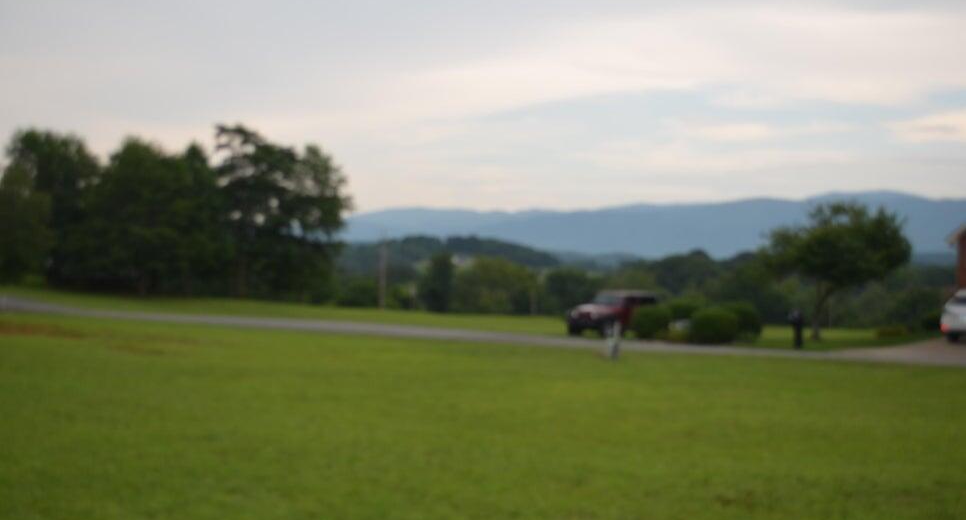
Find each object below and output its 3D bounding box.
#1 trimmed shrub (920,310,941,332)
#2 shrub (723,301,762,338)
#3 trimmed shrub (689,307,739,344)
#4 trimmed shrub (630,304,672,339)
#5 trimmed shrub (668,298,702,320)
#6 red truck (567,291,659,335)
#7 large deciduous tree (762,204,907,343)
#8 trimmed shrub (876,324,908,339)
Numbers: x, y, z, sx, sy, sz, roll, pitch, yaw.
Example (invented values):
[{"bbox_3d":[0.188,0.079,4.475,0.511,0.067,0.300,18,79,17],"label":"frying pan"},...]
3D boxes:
[{"bbox_3d":[18.493,2.536,53.000,0.990,0.907,1.100,1,0,0],"label":"trimmed shrub"},{"bbox_3d":[10.337,2.384,51.500,1.723,1.522,1.700,1,0,0],"label":"shrub"},{"bbox_3d":[8.876,2.522,49.500,1.925,1.463,1.900,1,0,0],"label":"trimmed shrub"},{"bbox_3d":[6.620,2.436,50.500,1.650,1.375,1.650,1,0,0],"label":"trimmed shrub"},{"bbox_3d":[8.387,2.372,53.500,1.582,1.540,1.600,1,0,0],"label":"trimmed shrub"},{"bbox_3d":[5.400,2.110,51.500,1.880,1.830,4.500,1,0,36],"label":"red truck"},{"bbox_3d":[15.444,0.479,56.000,6.361,5.969,6.300,1,0,0],"label":"large deciduous tree"},{"bbox_3d":[16.407,2.865,51.500,1.282,0.561,1.100,1,0,0],"label":"trimmed shrub"}]

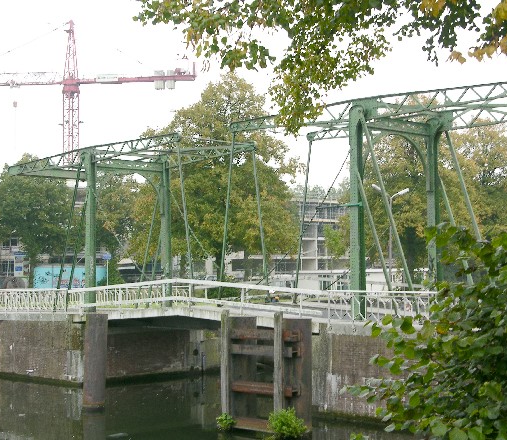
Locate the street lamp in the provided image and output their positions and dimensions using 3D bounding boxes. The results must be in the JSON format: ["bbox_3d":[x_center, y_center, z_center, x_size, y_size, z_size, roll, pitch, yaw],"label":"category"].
[{"bbox_3d":[9.201,1.448,69.815,3.600,7.235,0.350,2,-4,-43],"label":"street lamp"}]

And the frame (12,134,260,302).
[{"bbox_3d":[-6.143,0.504,50.004,4.851,7.488,14.097,2,-4,-43],"label":"frame"}]

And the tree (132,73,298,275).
[{"bbox_3d":[-2.506,-2.320,69.615,11.400,15.026,11.000,-1,-3,0],"label":"tree"}]

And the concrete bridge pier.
[{"bbox_3d":[-5.846,5.274,39.273,0.810,3.625,0.810,4,-4,-43],"label":"concrete bridge pier"}]

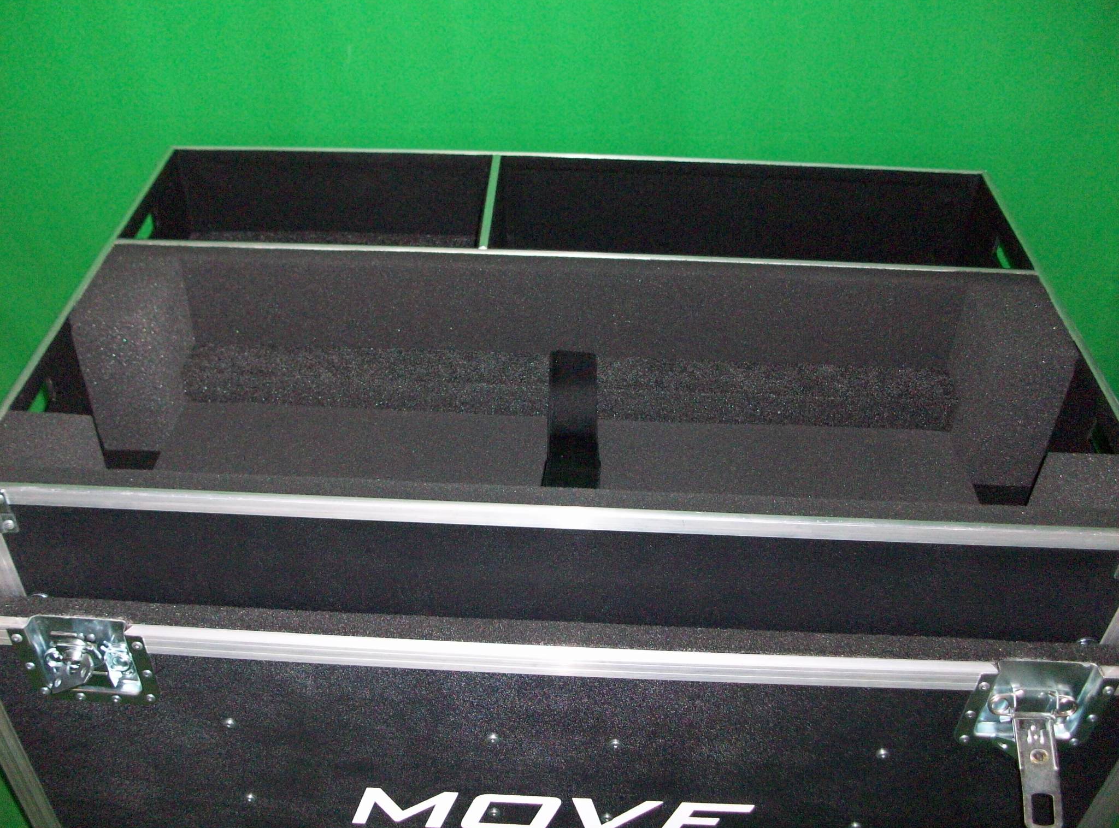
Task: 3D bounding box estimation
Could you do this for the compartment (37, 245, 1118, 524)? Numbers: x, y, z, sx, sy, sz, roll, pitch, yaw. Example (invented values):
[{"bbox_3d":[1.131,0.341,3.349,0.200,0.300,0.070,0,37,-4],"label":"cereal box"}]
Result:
[{"bbox_3d":[0.009,-0.001,1.036,0.961,0.118,0.377,2,40,1],"label":"compartment"}]

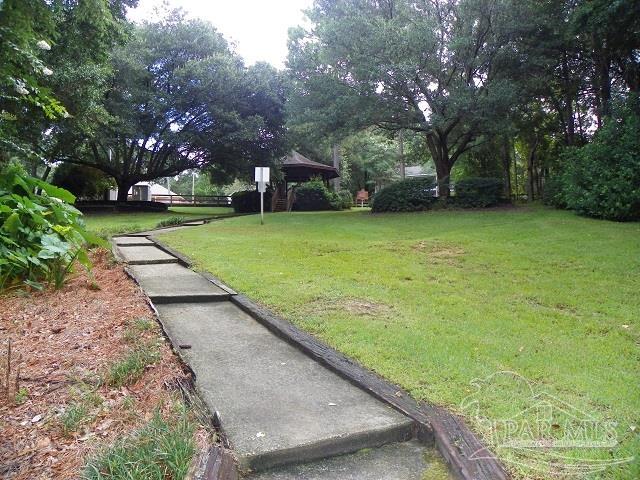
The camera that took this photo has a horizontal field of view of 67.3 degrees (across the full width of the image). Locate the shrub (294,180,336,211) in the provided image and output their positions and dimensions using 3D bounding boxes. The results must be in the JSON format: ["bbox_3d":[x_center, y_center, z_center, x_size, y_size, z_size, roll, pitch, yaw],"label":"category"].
[{"bbox_3d":[-0.295,-2.896,31.500,2.600,2.000,2.200,0,4,0],"label":"shrub"}]

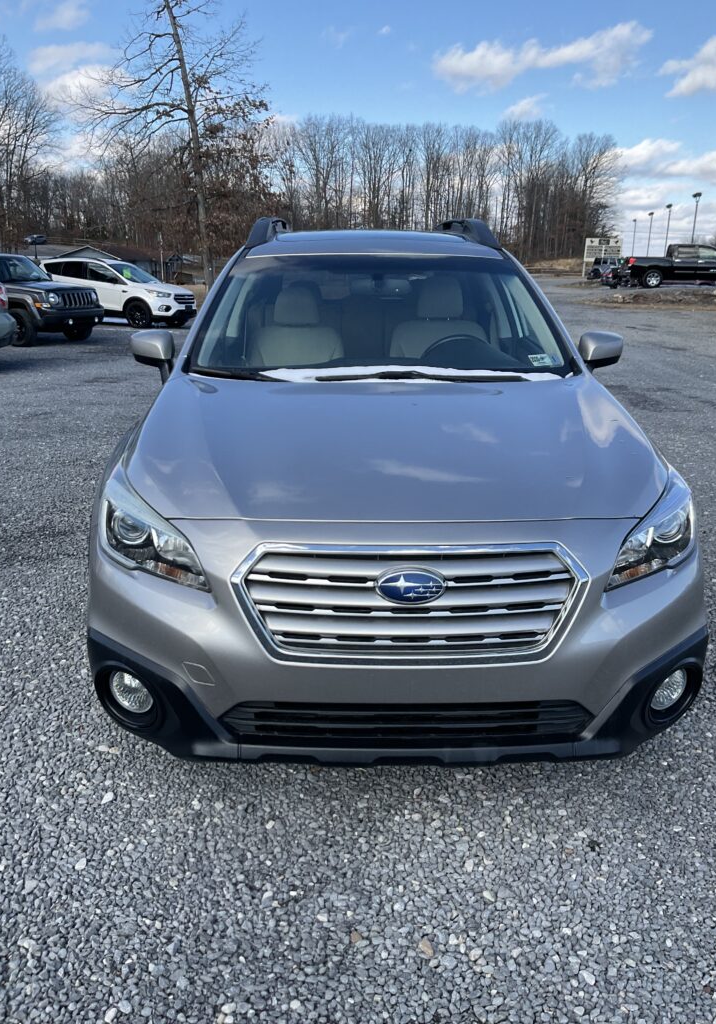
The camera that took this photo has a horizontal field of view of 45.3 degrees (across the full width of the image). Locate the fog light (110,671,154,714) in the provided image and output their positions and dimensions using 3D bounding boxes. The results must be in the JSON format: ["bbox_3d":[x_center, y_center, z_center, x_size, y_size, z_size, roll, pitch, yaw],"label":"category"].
[{"bbox_3d":[-0.605,0.478,2.323,0.110,0.115,0.080,0,18,-2],"label":"fog light"}]

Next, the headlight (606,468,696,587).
[{"bbox_3d":[0.809,0.029,2.363,0.370,0.250,0.430,0,18,-2],"label":"headlight"}]

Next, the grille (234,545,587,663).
[{"bbox_3d":[0.126,0.211,2.094,0.880,0.300,0.120,0,18,-2],"label":"grille"}]

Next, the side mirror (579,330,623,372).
[{"bbox_3d":[1.019,-0.657,3.606,0.195,0.205,0.150,0,18,-2],"label":"side mirror"}]

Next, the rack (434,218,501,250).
[{"bbox_3d":[0.591,-1.532,4.762,0.130,0.150,1.950,0,18,-2],"label":"rack"}]

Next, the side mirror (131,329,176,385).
[{"bbox_3d":[-0.840,-0.648,3.548,0.195,0.215,0.150,0,18,-2],"label":"side mirror"}]

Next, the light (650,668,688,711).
[{"bbox_3d":[0.851,0.478,2.370,0.110,0.115,0.080,0,18,-2],"label":"light"}]

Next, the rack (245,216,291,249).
[{"bbox_3d":[-0.498,-1.532,4.727,0.130,0.150,1.950,0,18,-2],"label":"rack"}]

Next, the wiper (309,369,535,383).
[{"bbox_3d":[0.233,-0.499,3.147,0.790,0.055,0.100,0,18,-2],"label":"wiper"}]

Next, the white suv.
[{"bbox_3d":[-6.590,-6.030,23.530,4.530,1.690,1.880,8,18,23],"label":"white suv"}]

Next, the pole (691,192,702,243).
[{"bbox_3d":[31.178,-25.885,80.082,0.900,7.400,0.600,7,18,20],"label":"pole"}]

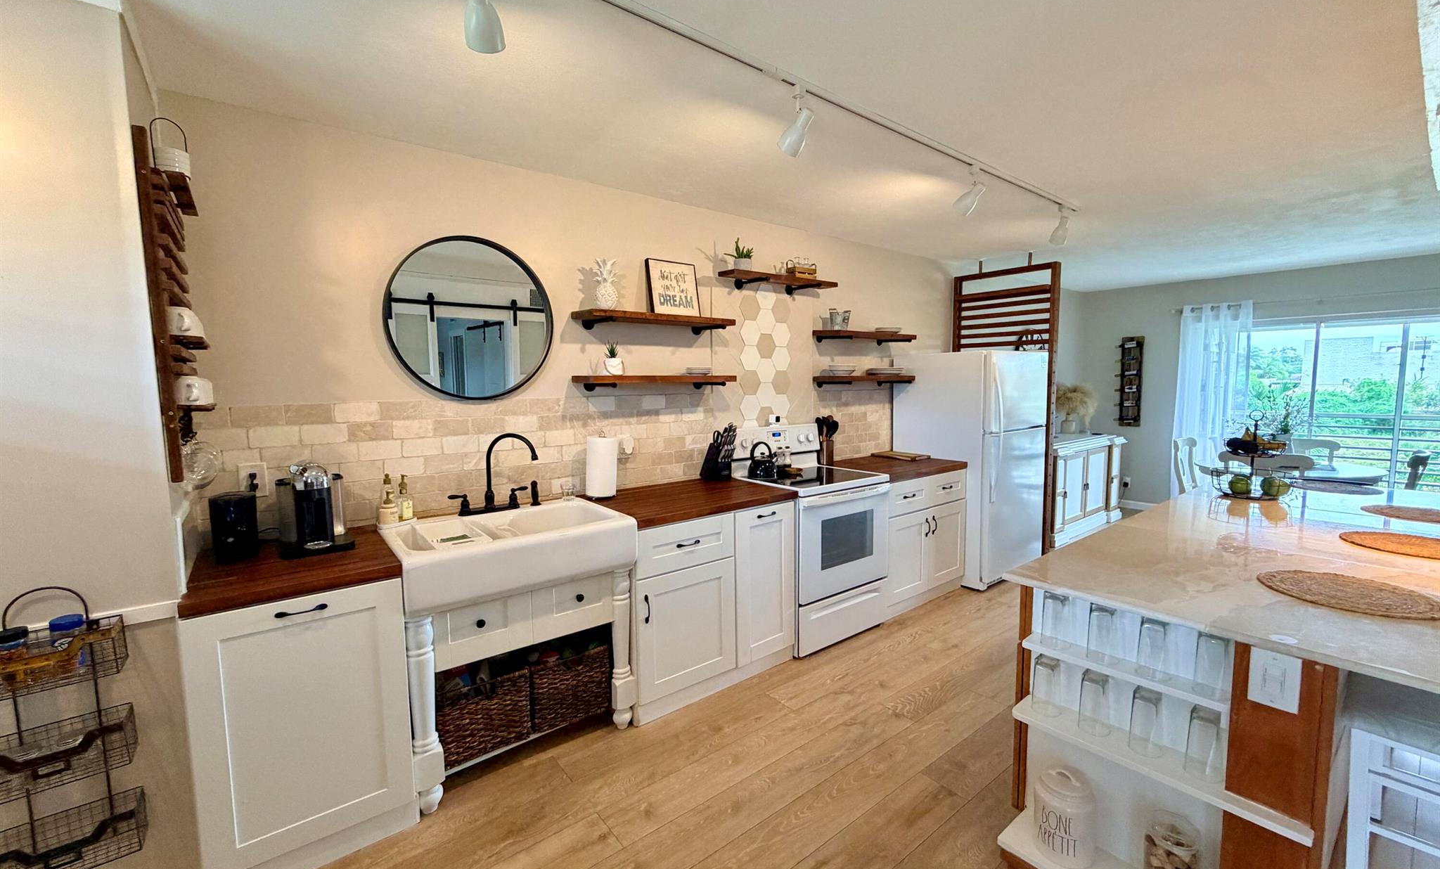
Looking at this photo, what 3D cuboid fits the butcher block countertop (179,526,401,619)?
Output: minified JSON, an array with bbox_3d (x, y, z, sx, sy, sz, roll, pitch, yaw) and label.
[{"bbox_3d":[-1.419,0.428,1.945,0.525,0.036,0.671,-5,7,-39],"label":"butcher block countertop"}]

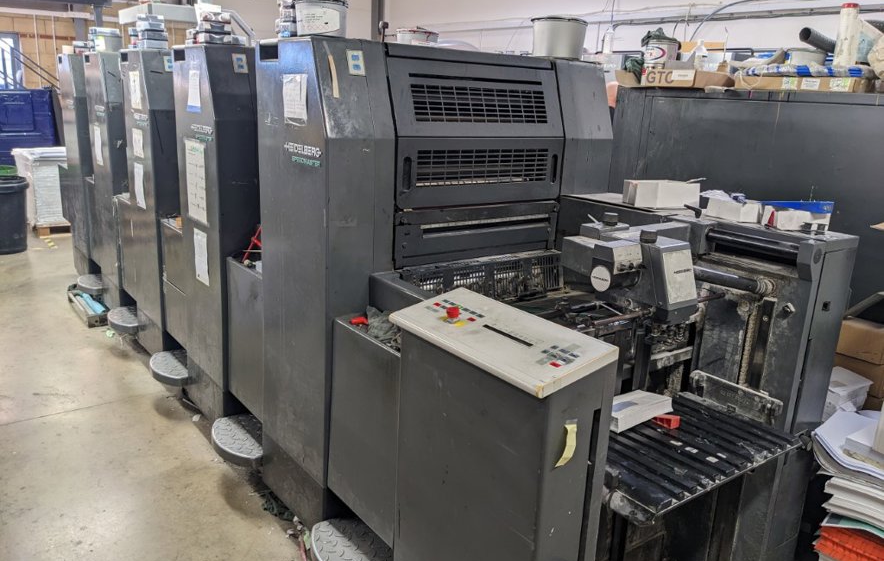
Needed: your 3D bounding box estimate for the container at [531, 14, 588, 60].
[{"bbox_3d":[0.539,-1.119,3.229,0.262,0.178,0.262,3,15,-1],"label":"container"}]

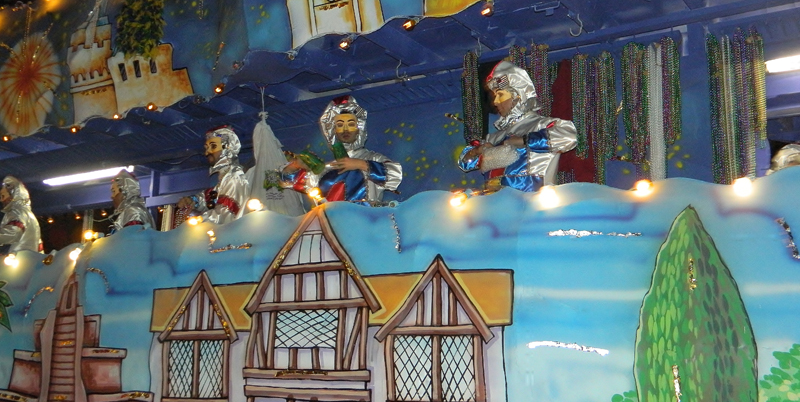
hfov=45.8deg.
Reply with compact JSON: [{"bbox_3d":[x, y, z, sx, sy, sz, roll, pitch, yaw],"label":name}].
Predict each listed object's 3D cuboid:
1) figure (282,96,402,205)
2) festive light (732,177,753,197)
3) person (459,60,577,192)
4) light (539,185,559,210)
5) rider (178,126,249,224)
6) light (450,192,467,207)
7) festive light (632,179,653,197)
[{"bbox_3d":[-0.362,0.184,5.825,0.700,1.720,0.450,-1,-9,8],"label":"figure"},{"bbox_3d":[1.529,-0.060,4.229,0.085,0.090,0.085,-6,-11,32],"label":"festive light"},{"bbox_3d":[0.660,0.054,5.183,0.470,1.720,0.580,6,-11,-32],"label":"person"},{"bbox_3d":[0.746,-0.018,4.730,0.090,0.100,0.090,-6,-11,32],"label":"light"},{"bbox_3d":[-1.301,0.322,6.472,0.480,1.720,0.520,5,-10,-26],"label":"rider"},{"bbox_3d":[0.309,-0.008,5.012,0.080,0.080,0.080,0,-9,0],"label":"light"},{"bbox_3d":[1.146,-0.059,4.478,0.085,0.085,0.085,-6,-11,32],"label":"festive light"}]

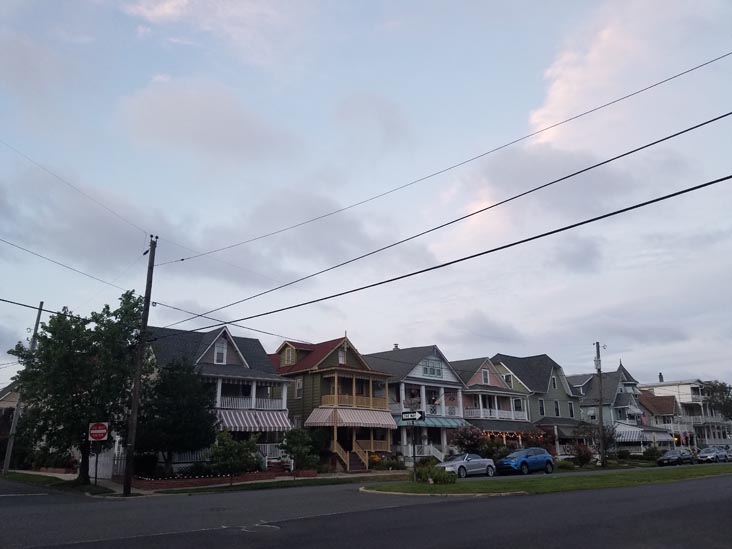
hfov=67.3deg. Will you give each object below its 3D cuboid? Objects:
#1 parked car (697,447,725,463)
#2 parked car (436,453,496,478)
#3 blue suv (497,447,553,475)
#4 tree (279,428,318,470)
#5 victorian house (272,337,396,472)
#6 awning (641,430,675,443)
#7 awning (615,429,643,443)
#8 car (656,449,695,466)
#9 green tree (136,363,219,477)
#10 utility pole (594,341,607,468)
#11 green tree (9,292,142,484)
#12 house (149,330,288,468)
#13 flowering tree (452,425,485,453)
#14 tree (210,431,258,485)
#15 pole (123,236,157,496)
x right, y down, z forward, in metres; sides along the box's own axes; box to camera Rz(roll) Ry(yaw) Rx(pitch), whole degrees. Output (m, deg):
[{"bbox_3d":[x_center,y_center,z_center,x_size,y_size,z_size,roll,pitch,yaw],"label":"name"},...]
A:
[{"bbox_3d":[41.361,21.616,65.804,4.500,1.650,1.830,14,-23,-39],"label":"parked car"},{"bbox_3d":[5.942,11.345,32.882,4.420,1.410,1.790,15,-23,-40],"label":"parked car"},{"bbox_3d":[11.132,13.071,38.588,4.600,1.690,1.840,14,-23,-39],"label":"blue suv"},{"bbox_3d":[-3.541,9.294,28.524,2.010,2.510,2.010,0,-18,0],"label":"tree"},{"bbox_3d":[-3.079,9.992,42.144,6.000,9.300,11.700,14,-23,-39],"label":"victorian house"},{"bbox_3d":[38.456,21.278,71.795,8.596,1.322,0.900,15,-23,-40],"label":"awning"},{"bbox_3d":[33.448,20.837,70.259,0.900,1.322,3.397,15,-23,-40],"label":"awning"},{"bbox_3d":[29.195,17.229,51.970,4.750,1.460,1.830,15,-23,-40],"label":"car"},{"bbox_3d":[-9.934,7.378,28.909,4.135,5.707,4.135,15,-23,-40],"label":"green tree"},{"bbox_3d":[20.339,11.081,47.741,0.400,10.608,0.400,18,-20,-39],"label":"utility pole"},{"bbox_3d":[-13.983,5.351,27.126,6.040,9.332,6.040,15,-23,-40],"label":"green tree"},{"bbox_3d":[-10.181,7.737,34.396,8.700,8.500,9.200,14,-23,-39],"label":"house"},{"bbox_3d":[7.540,12.622,40.310,2.570,3.140,2.570,14,-23,-39],"label":"flowering tree"},{"bbox_3d":[-5.960,8.193,24.593,2.040,2.340,2.040,14,-23,-39],"label":"tree"},{"bbox_3d":[-9.346,3.500,22.911,0.350,10.626,0.350,14,-23,-40],"label":"pole"}]

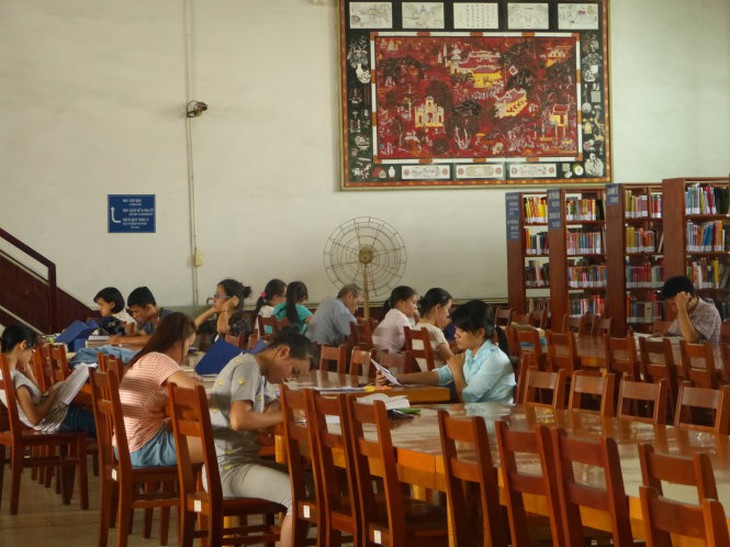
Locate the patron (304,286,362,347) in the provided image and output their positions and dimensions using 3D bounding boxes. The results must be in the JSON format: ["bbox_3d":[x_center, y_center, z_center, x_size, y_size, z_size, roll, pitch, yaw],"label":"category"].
[{"bbox_3d":[-0.080,0.704,18.507,0.720,1.190,0.500,-2,1,-22],"label":"patron"}]

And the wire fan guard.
[{"bbox_3d":[0.000,-0.155,21.900,0.810,0.810,0.200,-2,1,2],"label":"wire fan guard"}]

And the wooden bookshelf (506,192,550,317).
[{"bbox_3d":[2.135,0.116,24.309,1.100,1.982,0.440,-2,1,-20],"label":"wooden bookshelf"}]

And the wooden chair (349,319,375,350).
[{"bbox_3d":[0.200,0.815,16.355,0.510,0.940,0.390,-2,1,-21],"label":"wooden chair"}]

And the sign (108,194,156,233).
[{"bbox_3d":[-2.415,-0.620,23.400,0.505,0.395,0.020,-2,1,-20],"label":"sign"}]

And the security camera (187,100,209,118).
[{"bbox_3d":[-1.745,-1.709,23.500,0.240,0.180,0.120,-1,1,37],"label":"security camera"}]

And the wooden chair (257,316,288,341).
[{"bbox_3d":[-0.590,0.827,19.179,0.520,0.950,0.430,-1,1,-20],"label":"wooden chair"}]

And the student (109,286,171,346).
[{"bbox_3d":[-1.615,0.712,17.109,0.680,1.220,0.480,-2,1,-17],"label":"student"}]

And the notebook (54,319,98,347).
[{"bbox_3d":[-2.136,0.444,16.700,0.260,0.200,0.320,-1,1,-20],"label":"notebook"}]

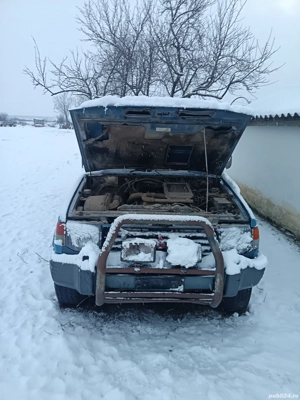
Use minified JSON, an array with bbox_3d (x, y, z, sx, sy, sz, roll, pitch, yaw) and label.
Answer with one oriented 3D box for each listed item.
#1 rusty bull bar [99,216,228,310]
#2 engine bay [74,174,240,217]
[{"bbox_3d":[0.071,0.440,1.958,0.867,0.617,0.224,1,15,-1],"label":"rusty bull bar"},{"bbox_3d":[0.060,0.114,2.572,1.326,0.398,0.949,1,15,-1],"label":"engine bay"}]

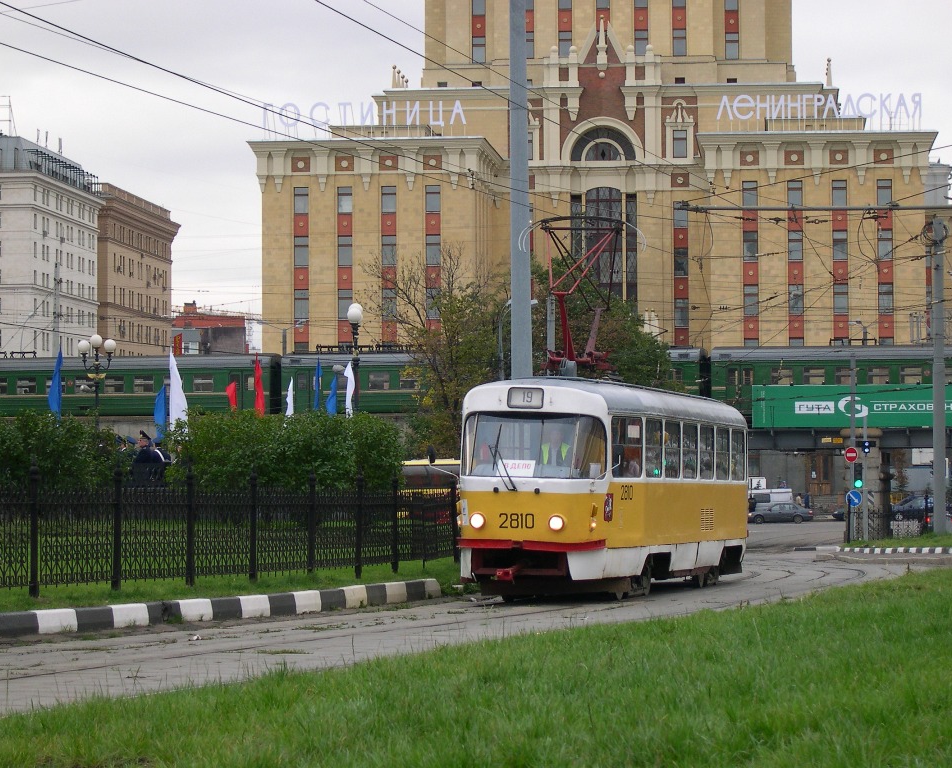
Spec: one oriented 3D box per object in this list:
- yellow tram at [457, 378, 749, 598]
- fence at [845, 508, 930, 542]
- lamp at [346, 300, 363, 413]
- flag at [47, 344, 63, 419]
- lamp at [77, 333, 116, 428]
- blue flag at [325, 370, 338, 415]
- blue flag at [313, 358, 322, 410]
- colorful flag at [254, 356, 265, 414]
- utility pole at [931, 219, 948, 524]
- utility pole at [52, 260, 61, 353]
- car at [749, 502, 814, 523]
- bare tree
[{"bbox_3d":[2.200,1.630,51.400,2.500,3.080,14.000,-1,-2,13],"label":"yellow tram"},{"bbox_3d":[13.789,4.741,113.000,2.900,1.220,0.120,0,-2,0],"label":"fence"},{"bbox_3d":[-3.475,0.895,96.899,0.450,6.480,1.250,0,-2,-6],"label":"lamp"},{"bbox_3d":[-9.874,-0.035,79.000,0.380,1.800,0.200,0,-2,0],"label":"flag"},{"bbox_3d":[-12.810,1.490,113.899,1.340,6.460,0.500,0,-2,0],"label":"lamp"},{"bbox_3d":[-4.071,0.282,95.000,0.400,1.350,0.220,0,-2,0],"label":"blue flag"},{"bbox_3d":[-4.042,0.089,86.000,0.270,1.500,0.200,0,-2,0],"label":"blue flag"},{"bbox_3d":[-5.264,0.097,82.000,0.270,1.600,0.200,0,-2,0],"label":"colorful flag"},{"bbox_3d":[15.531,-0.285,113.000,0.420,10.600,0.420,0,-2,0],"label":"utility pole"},{"bbox_3d":[-23.107,-1.697,185.841,0.400,10.240,0.400,0,-2,0],"label":"utility pole"},{"bbox_3d":[20.587,8.766,228.000,4.450,1.420,1.750,0,-2,-9],"label":"car"},{"bbox_3d":[-1.457,0.011,117.845,5.000,9.930,5.000,0,-2,0],"label":"bare tree"}]

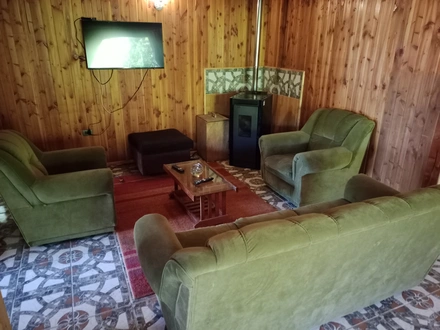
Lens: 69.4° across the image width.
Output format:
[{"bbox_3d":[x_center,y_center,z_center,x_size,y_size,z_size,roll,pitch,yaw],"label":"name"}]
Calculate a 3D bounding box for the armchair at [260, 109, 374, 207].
[{"bbox_3d":[1.047,-0.143,3.626,0.870,0.880,0.840,-8,22,-23],"label":"armchair"}]

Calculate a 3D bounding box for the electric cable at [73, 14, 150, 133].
[{"bbox_3d":[-1.370,-1.090,4.110,0.890,1.430,0.100,-8,22,-23],"label":"electric cable"}]

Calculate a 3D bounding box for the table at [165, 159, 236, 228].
[{"bbox_3d":[-0.217,0.266,3.217,0.435,0.365,0.870,-9,22,-24],"label":"table"}]

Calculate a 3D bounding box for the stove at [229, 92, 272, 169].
[{"bbox_3d":[0.435,-0.499,4.491,0.440,0.940,0.540,8,21,20],"label":"stove"}]

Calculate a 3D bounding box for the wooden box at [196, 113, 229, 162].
[{"bbox_3d":[-0.106,-0.421,4.755,0.370,0.600,0.450,-8,22,-23],"label":"wooden box"}]

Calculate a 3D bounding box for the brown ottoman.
[{"bbox_3d":[-0.809,-0.181,4.351,0.700,0.410,0.650,-8,22,-23],"label":"brown ottoman"}]

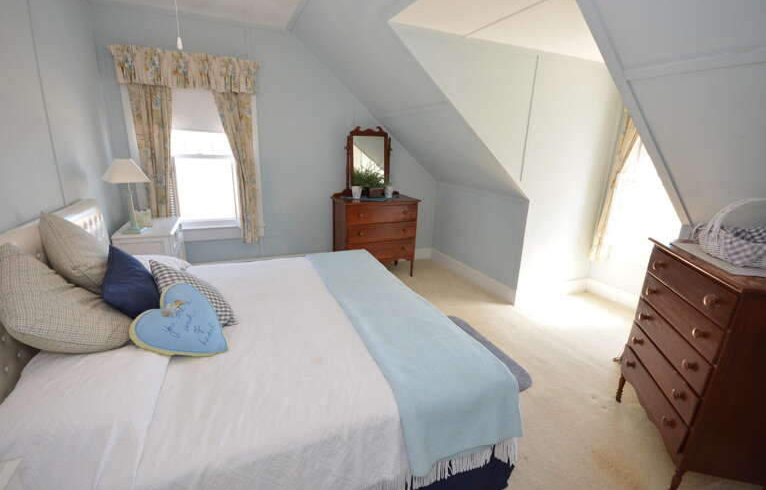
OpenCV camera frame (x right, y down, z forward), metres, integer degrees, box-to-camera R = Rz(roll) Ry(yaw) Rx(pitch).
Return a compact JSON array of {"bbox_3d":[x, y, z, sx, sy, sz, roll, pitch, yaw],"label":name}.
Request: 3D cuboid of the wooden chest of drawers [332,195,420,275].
[{"bbox_3d":[-0.096,-0.083,3.994,0.979,0.979,0.444,-5,18,-24],"label":"wooden chest of drawers"}]

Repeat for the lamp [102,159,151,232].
[{"bbox_3d":[-2.036,-0.388,2.578,0.275,0.589,0.275,-5,18,-24],"label":"lamp"}]

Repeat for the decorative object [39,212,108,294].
[{"bbox_3d":[-1.539,0.080,1.693,0.184,0.444,0.444,-31,54,-13],"label":"decorative object"}]

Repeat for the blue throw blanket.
[{"bbox_3d":[-0.031,0.459,2.088,0.627,0.337,1.897,-4,18,-22],"label":"blue throw blanket"}]

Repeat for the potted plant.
[{"bbox_3d":[-0.139,-0.708,3.805,0.337,0.306,0.275,-5,18,-24],"label":"potted plant"}]

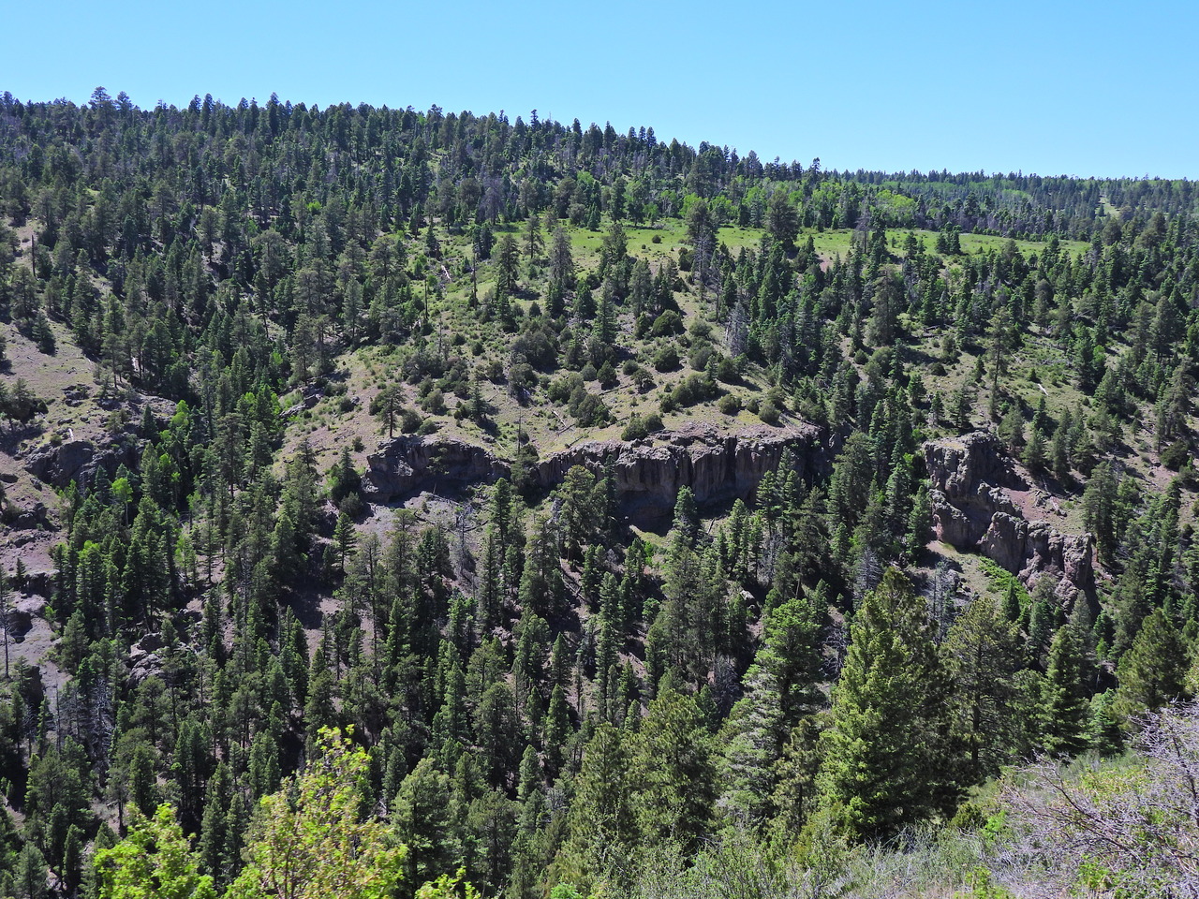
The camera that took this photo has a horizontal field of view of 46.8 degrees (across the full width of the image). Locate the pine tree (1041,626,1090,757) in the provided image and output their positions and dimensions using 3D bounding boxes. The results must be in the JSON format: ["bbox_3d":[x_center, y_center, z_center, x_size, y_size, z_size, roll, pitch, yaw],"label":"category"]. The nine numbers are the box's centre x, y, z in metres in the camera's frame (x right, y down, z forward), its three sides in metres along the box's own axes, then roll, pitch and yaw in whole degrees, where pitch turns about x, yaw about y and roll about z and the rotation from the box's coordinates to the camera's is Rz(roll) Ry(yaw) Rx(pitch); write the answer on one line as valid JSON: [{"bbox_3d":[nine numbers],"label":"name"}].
[{"bbox_3d":[28.250,14.740,84.000,3.070,8.340,2.910,3,8,19],"label":"pine tree"}]

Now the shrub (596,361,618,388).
[{"bbox_3d":[1.300,-12.300,226.000,3.360,4.550,3.190,0,8,0],"label":"shrub"}]

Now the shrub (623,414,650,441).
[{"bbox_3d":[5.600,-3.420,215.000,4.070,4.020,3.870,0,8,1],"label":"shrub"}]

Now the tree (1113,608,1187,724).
[{"bbox_3d":[31.880,13.120,80.000,4.220,8.130,4.010,3,9,22],"label":"tree"}]

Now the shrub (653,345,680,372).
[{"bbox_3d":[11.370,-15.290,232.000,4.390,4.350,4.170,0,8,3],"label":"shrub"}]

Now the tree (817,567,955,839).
[{"bbox_3d":[11.400,10.130,55.000,5.500,11.080,5.230,2,8,12],"label":"tree"}]

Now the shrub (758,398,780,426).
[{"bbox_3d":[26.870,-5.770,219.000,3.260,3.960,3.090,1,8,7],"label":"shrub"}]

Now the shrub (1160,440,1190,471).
[{"bbox_3d":[85.170,0.830,205.000,4.160,4.520,3.950,3,9,23],"label":"shrub"}]

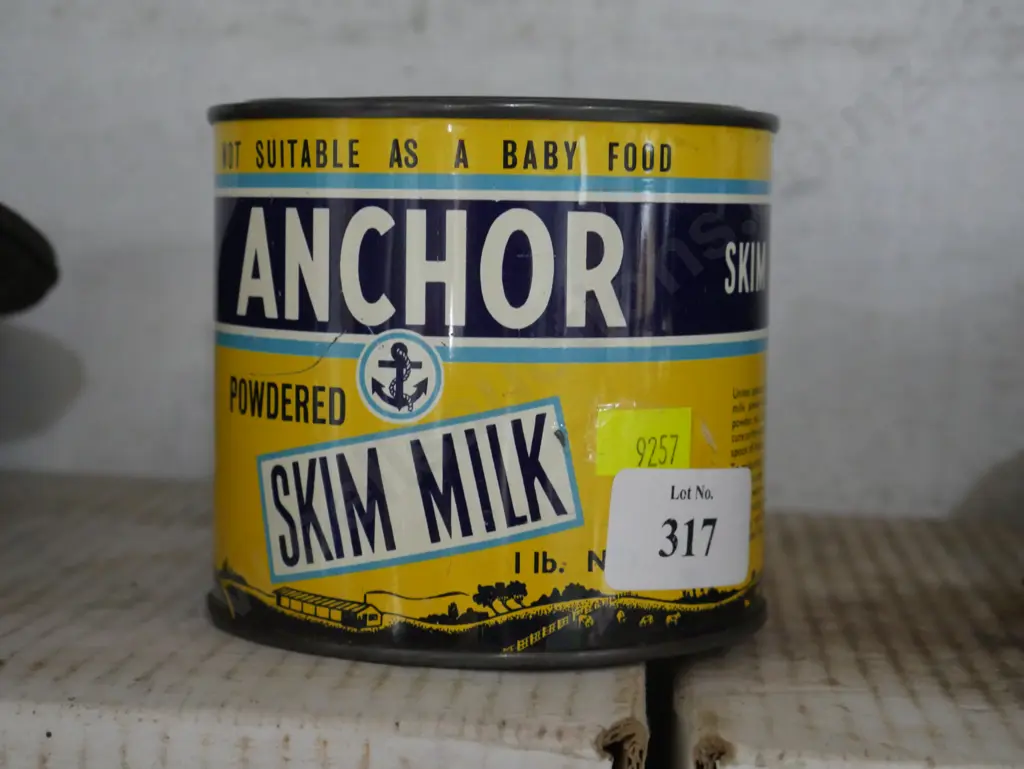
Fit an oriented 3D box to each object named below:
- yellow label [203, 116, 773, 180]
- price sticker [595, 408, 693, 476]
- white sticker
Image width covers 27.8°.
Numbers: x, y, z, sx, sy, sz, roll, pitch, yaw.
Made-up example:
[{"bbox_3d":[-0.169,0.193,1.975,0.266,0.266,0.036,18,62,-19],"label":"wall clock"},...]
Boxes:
[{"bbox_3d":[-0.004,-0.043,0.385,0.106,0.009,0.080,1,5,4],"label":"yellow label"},{"bbox_3d":[0.023,0.010,0.357,0.020,0.011,0.001,-1,5,-31],"label":"price sticker"},{"bbox_3d":[0.031,0.026,0.367,0.038,0.021,0.004,2,3,-45],"label":"white sticker"}]

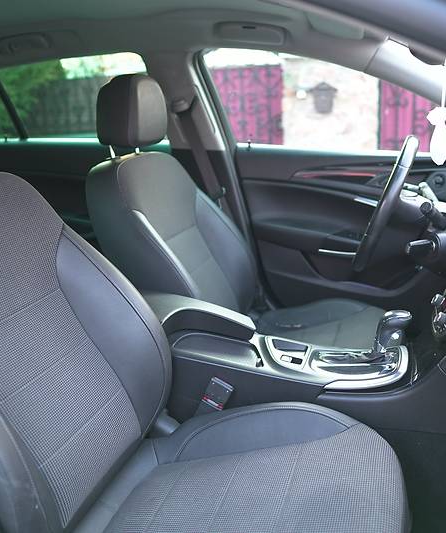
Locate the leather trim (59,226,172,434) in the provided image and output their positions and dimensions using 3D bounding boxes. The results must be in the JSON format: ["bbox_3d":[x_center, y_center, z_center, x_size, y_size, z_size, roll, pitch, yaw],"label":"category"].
[{"bbox_3d":[-0.218,0.118,1.074,0.115,0.439,0.136,-22,6,22],"label":"leather trim"}]

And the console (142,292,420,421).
[{"bbox_3d":[0.083,0.220,1.203,0.669,0.293,0.251,2,15,18],"label":"console"}]

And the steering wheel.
[{"bbox_3d":[0.443,-0.156,1.400,0.089,0.373,0.373,19,19,13],"label":"steering wheel"}]

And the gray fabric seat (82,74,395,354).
[{"bbox_3d":[0.087,-0.079,1.538,0.857,0.951,0.533,2,15,18],"label":"gray fabric seat"}]

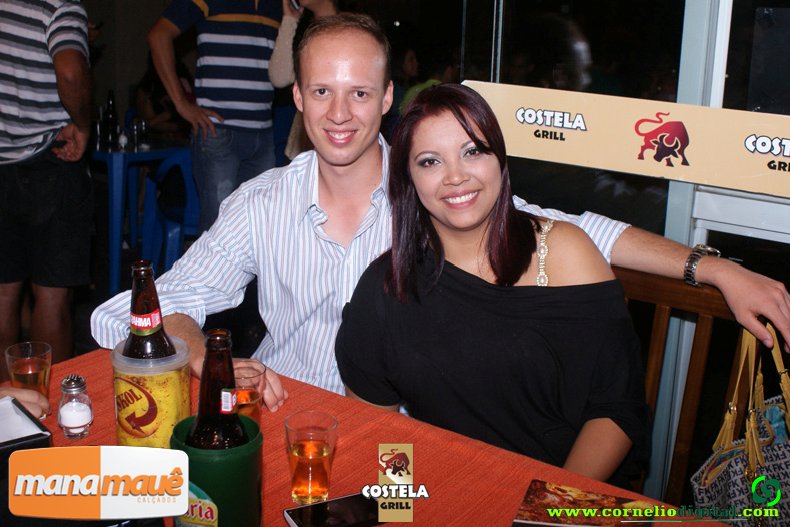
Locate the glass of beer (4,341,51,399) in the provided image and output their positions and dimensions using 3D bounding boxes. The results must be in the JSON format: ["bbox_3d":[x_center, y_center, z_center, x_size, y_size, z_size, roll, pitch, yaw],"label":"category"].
[{"bbox_3d":[-0.566,0.186,1.434,0.069,0.108,0.069,1,15,0],"label":"glass of beer"}]

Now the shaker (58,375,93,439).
[{"bbox_3d":[-0.489,0.217,1.402,0.052,0.091,0.052,2,15,0],"label":"shaker"}]

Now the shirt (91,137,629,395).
[{"bbox_3d":[-0.052,0.093,1.656,0.890,0.650,0.400,4,15,8],"label":"shirt"}]

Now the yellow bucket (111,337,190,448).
[{"bbox_3d":[-0.334,0.207,1.273,0.108,0.178,0.108,1,15,0],"label":"yellow bucket"}]

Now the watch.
[{"bbox_3d":[0.494,0.003,1.485,0.045,0.060,0.066,19,-4,35],"label":"watch"}]

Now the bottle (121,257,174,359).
[{"bbox_3d":[-0.335,0.141,1.252,0.075,0.289,0.075,2,15,0],"label":"bottle"}]

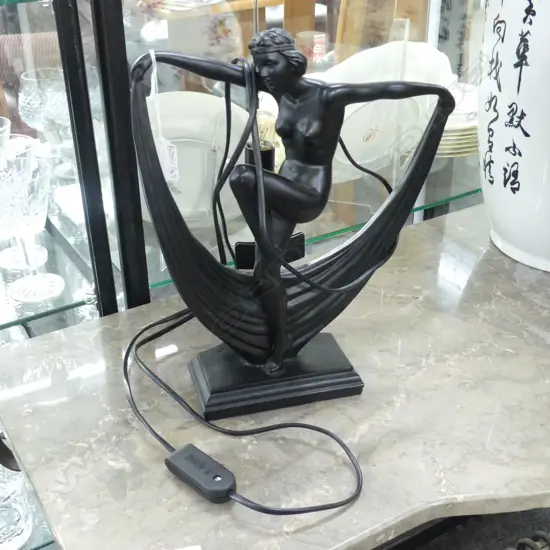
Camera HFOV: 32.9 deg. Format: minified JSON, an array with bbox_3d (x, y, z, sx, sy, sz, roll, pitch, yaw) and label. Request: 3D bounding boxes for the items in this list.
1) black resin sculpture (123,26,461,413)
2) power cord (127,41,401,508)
[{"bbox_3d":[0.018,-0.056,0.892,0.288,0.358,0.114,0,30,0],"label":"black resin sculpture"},{"bbox_3d":[-0.021,-0.026,0.885,0.294,0.364,0.329,0,30,0],"label":"power cord"}]

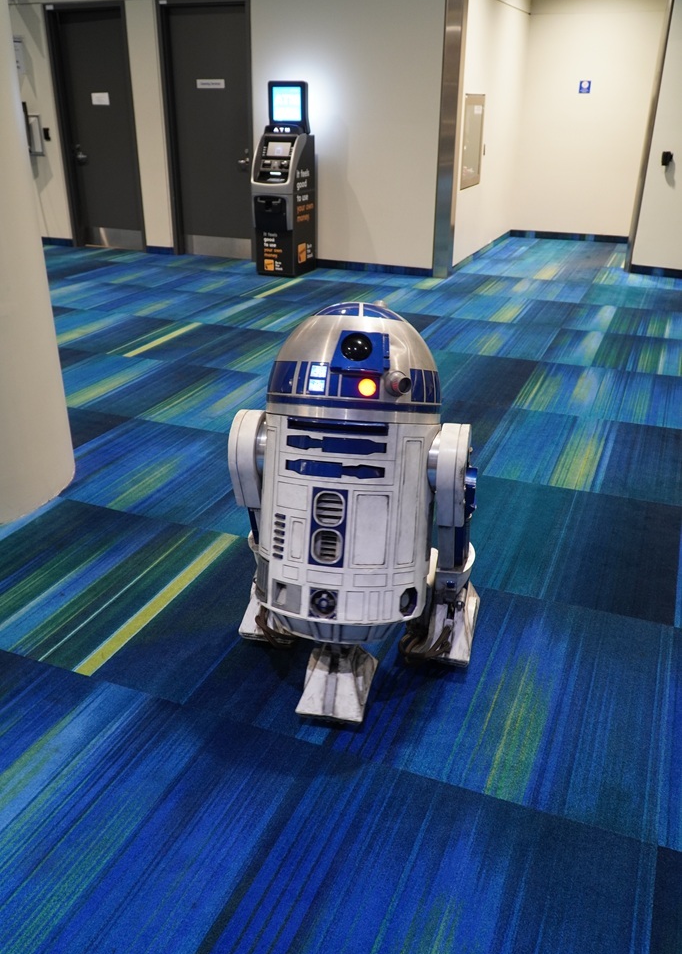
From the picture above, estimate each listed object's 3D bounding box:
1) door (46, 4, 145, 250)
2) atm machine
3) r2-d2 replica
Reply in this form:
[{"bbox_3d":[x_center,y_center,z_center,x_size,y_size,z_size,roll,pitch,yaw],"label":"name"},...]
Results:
[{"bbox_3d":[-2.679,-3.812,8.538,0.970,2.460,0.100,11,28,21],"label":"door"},{"bbox_3d":[-0.554,-2.872,7.472,0.410,1.725,0.540,10,28,19],"label":"atm machine"},{"bbox_3d":[0.035,0.063,2.242,0.745,1.100,0.660,5,27,10],"label":"r2-d2 replica"}]

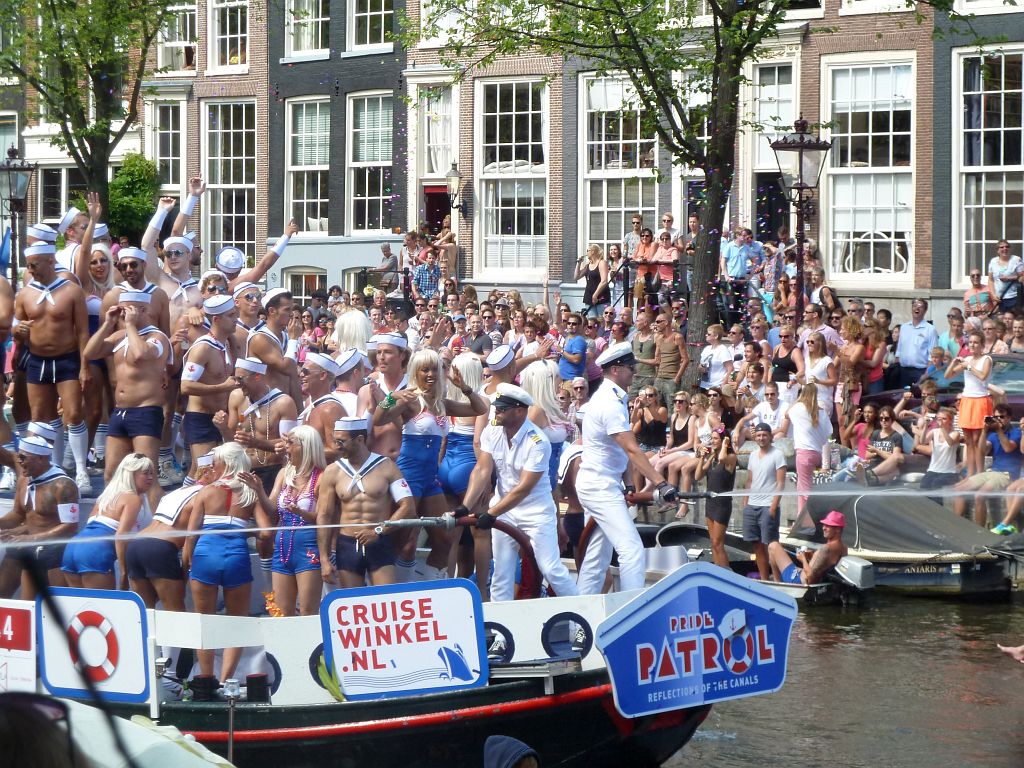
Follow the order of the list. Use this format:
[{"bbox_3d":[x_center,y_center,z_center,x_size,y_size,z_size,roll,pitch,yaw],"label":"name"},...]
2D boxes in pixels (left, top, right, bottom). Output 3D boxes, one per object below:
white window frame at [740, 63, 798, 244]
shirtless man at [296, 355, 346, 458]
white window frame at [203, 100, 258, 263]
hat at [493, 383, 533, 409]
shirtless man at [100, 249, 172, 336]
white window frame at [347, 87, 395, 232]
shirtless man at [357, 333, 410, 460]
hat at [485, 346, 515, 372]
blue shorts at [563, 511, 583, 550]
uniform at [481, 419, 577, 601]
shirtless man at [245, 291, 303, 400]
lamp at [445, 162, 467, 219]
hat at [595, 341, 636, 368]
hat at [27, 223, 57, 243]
[{"bbox_3d":[3.934,-3.554,47.145,1.195,2.891,0.250,2,3,43],"label":"white window frame"},{"bbox_3d":[-1.224,0.711,19.848,0.380,1.830,0.500,-1,3,-18],"label":"shirtless man"},{"bbox_3d":[-5.456,-3.885,59.883,0.220,3.309,1.698,-3,4,-43],"label":"white window frame"},{"bbox_3d":[0.003,0.072,19.400,0.270,0.150,0.240,-2,3,-38],"label":"hat"},{"bbox_3d":[-2.832,-0.138,23.134,0.540,1.790,0.350,1,2,7],"label":"shirtless man"},{"bbox_3d":[-2.640,-4.104,57.000,0.170,2.650,1.450,-2,4,-40],"label":"white window frame"},{"bbox_3d":[-0.841,0.586,20.844,0.520,1.870,0.380,2,3,27],"label":"shirtless man"},{"bbox_3d":[-0.087,-0.185,21.500,0.210,0.100,0.230,-19,27,29],"label":"hat"},{"bbox_3d":[0.443,0.997,20.800,0.270,0.270,0.350,1,2,6],"label":"blue shorts"},{"bbox_3d":[0.105,0.916,19.500,0.550,1.380,0.500,3,4,40],"label":"uniform"},{"bbox_3d":[-1.696,0.221,22.035,0.370,1.810,0.470,1,2,22],"label":"shirtless man"},{"bbox_3d":[-1.001,-3.477,55.000,0.450,1.020,0.320,-2,4,-40],"label":"lamp"},{"bbox_3d":[0.673,-0.171,19.900,0.275,0.155,0.260,-22,2,-5],"label":"hat"},{"bbox_3d":[-3.479,-1.123,22.800,0.235,0.120,0.220,11,4,-9],"label":"hat"}]

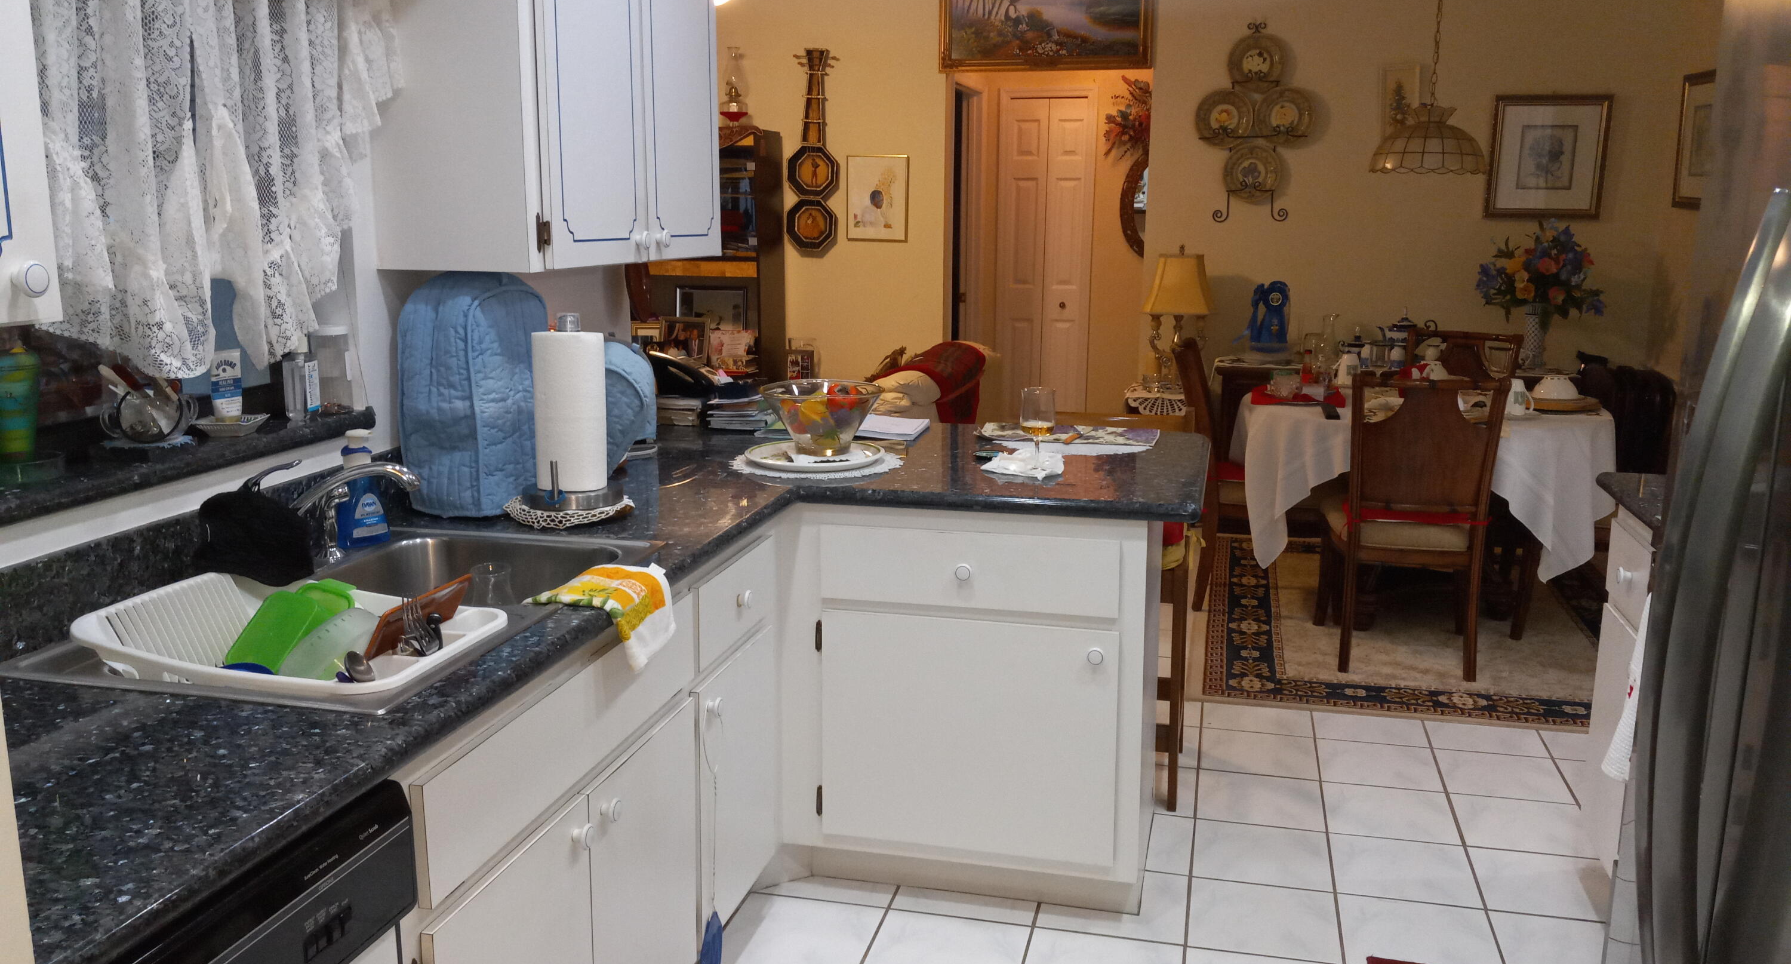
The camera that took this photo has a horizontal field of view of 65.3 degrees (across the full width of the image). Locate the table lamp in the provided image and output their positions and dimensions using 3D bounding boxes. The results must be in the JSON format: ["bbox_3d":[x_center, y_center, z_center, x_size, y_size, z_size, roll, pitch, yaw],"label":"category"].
[{"bbox_3d":[1.273,-0.734,6.310,0.295,0.635,0.240,3,11,14],"label":"table lamp"}]

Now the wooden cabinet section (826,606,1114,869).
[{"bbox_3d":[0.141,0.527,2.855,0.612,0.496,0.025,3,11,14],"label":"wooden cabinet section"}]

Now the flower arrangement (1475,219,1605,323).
[{"bbox_3d":[2.784,-0.902,6.013,0.510,0.440,0.400,3,11,13],"label":"flower arrangement"}]

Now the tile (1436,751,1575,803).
[{"bbox_3d":[1.584,0.773,3.657,0.303,0.010,0.303,3,11,13],"label":"tile"}]

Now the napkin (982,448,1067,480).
[{"bbox_3d":[0.276,-0.045,3.027,0.175,0.030,0.200,3,11,14],"label":"napkin"}]

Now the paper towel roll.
[{"bbox_3d":[-0.610,-0.136,2.628,0.131,0.284,0.131,0,11,0],"label":"paper towel roll"}]

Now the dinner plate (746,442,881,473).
[{"bbox_3d":[-0.179,-0.054,3.133,0.314,0.025,0.314,0,11,0],"label":"dinner plate"}]

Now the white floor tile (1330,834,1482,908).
[{"bbox_3d":[1.154,0.885,3.182,0.304,0.010,0.304,3,11,13],"label":"white floor tile"}]

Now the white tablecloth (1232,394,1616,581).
[{"bbox_3d":[1.941,-0.011,5.320,1.290,0.605,1.000,3,11,13],"label":"white tablecloth"}]

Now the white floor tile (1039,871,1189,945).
[{"bbox_3d":[0.474,0.903,2.999,0.302,0.010,0.302,3,11,14],"label":"white floor tile"}]

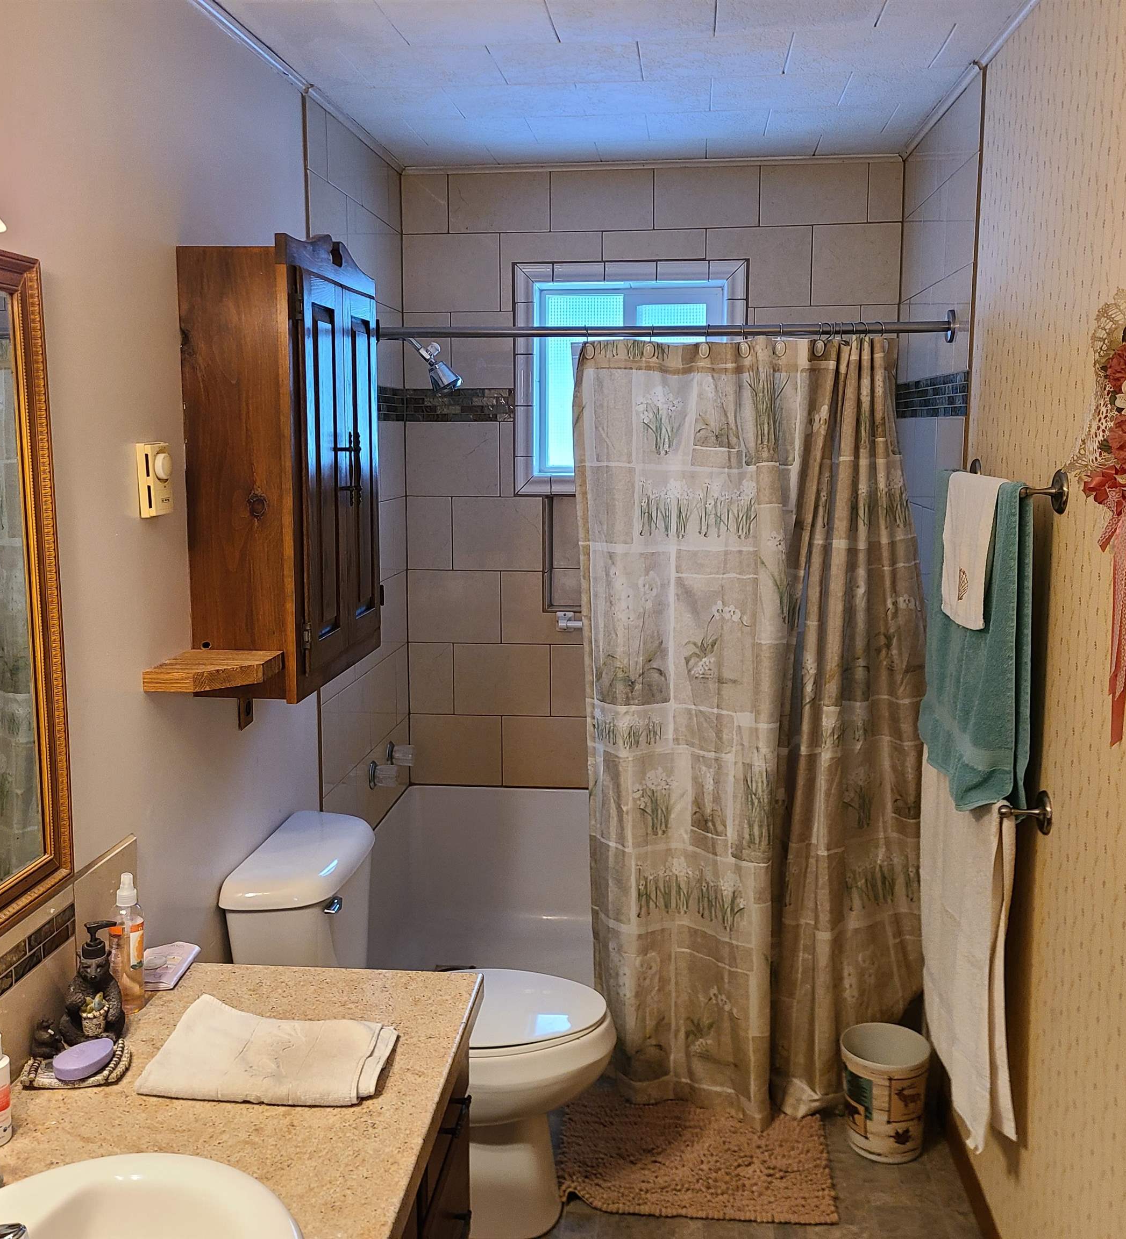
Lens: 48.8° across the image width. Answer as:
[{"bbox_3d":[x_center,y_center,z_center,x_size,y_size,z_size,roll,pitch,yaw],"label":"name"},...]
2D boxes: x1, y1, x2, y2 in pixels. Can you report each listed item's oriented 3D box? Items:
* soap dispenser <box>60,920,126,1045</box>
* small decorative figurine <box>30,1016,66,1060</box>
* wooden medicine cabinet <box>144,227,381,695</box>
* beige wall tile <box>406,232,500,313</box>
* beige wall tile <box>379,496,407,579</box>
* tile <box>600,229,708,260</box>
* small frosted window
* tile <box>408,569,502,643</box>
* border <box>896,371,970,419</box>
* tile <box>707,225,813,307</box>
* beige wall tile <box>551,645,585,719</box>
[{"bbox_3d":[-0.664,0.512,1.755,0.096,0.166,0.088,-4,9,-24],"label":"soap dispenser"},{"bbox_3d":[-0.701,0.569,1.683,0.041,0.056,0.037,0,9,0],"label":"small decorative figurine"},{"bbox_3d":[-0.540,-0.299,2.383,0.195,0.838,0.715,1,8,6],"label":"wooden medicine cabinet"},{"bbox_3d":[-0.337,-1.048,3.744,0.296,0.228,0.010,1,9,6],"label":"beige wall tile"},{"bbox_3d":[-0.508,-0.245,3.715,0.010,0.226,0.300,1,8,6],"label":"beige wall tile"},{"bbox_3d":[0.271,-1.113,3.688,0.308,0.088,0.010,1,9,6],"label":"tile"},{"bbox_3d":[0.201,-0.723,3.763,0.575,0.579,0.060,1,9,6],"label":"small frosted window"},{"bbox_3d":[-0.339,-0.039,3.890,0.294,0.228,0.010,1,8,6],"label":"tile"},{"bbox_3d":[0.940,-0.566,3.194,0.010,0.099,0.954,1,9,6],"label":"border"},{"bbox_3d":[0.577,-1.034,3.651,0.305,0.228,0.010,1,9,6],"label":"tile"},{"bbox_3d":[0.115,0.193,3.877,0.305,0.227,0.010,1,8,6],"label":"beige wall tile"}]

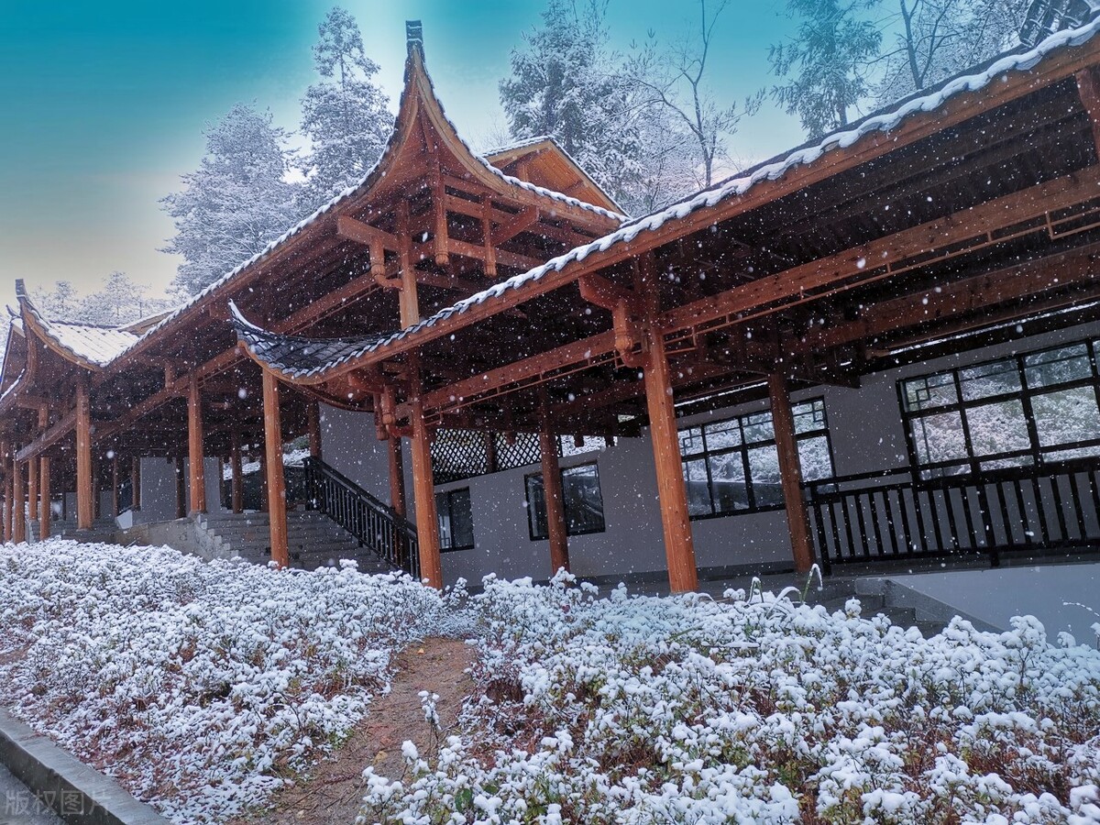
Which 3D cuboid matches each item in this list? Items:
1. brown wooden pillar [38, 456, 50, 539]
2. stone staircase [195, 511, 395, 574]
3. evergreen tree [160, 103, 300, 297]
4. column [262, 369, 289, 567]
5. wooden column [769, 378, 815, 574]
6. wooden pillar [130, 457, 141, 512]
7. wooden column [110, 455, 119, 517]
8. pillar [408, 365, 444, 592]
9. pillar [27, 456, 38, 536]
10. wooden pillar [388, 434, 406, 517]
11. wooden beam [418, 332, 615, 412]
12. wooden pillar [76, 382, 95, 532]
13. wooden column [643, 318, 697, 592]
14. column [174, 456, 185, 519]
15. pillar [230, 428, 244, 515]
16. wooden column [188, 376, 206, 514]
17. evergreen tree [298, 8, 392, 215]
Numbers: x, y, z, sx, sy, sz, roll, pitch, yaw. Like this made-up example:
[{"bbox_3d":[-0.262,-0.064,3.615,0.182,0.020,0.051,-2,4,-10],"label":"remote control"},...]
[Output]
[{"bbox_3d":[-15.436,2.621,26.196,0.250,2.806,0.250,3,-12,-45],"label":"brown wooden pillar"},{"bbox_3d":[-4.498,2.305,15.385,2.250,1.500,3.000,3,-12,-45],"label":"stone staircase"},{"bbox_3d":[-14.108,-8.363,38.000,6.171,10.677,6.000,-6,-9,0],"label":"evergreen tree"},{"bbox_3d":[-4.983,1.109,15.566,0.280,4.089,0.280,4,-14,-45],"label":"column"},{"bbox_3d":[3.163,0.732,11.250,0.280,2.651,0.280,4,-14,-45],"label":"wooden column"},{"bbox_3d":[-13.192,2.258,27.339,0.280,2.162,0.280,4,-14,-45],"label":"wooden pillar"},{"bbox_3d":[-15.517,2.649,30.695,0.240,2.409,0.240,-15,-14,42],"label":"wooden column"},{"bbox_3d":[-1.619,0.858,11.003,0.260,3.021,0.260,-15,-14,42],"label":"pillar"},{"bbox_3d":[-16.995,2.662,28.208,0.250,2.768,0.250,3,-12,-45],"label":"pillar"},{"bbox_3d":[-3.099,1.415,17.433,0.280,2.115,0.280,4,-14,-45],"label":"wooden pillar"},{"bbox_3d":[-0.430,-0.525,11.141,0.190,0.250,4.000,4,-14,-45],"label":"wooden beam"},{"bbox_3d":[-11.282,0.961,20.784,0.290,3.769,0.290,3,-12,-45],"label":"wooden pillar"},{"bbox_3d":[1.279,0.416,9.383,0.280,3.027,0.280,4,-14,-45],"label":"wooden column"},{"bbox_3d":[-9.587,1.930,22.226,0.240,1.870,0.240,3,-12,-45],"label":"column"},{"bbox_3d":[-8.237,1.559,22.457,0.280,2.397,0.280,4,-14,-45],"label":"pillar"},{"bbox_3d":[-7.447,0.623,18.045,0.280,2.933,0.280,4,-14,-45],"label":"wooden column"},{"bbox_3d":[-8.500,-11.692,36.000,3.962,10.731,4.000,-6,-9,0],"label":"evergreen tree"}]

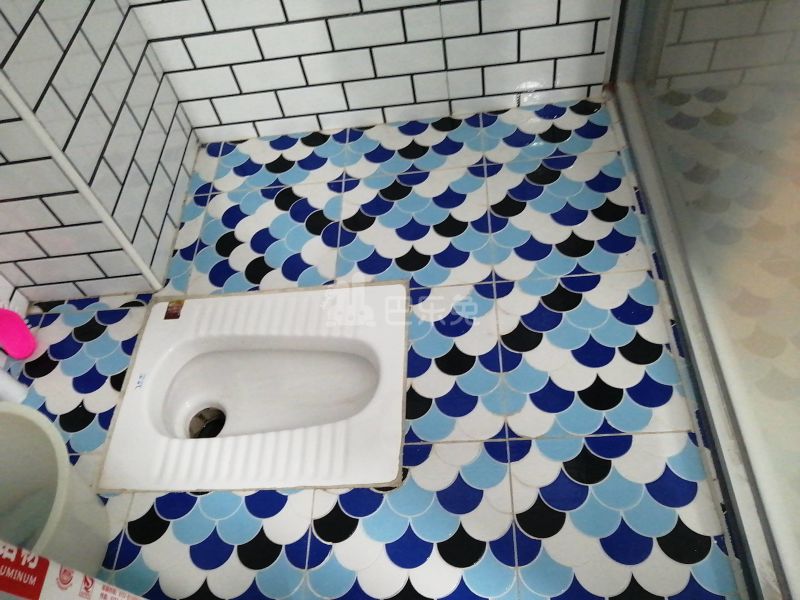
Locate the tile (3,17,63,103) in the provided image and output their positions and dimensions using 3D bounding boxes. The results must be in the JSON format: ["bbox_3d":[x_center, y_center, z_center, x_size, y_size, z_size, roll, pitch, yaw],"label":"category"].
[{"bbox_3d":[-0.548,-0.357,0.893,0.009,0.071,0.150,-5,54,6],"label":"tile"}]

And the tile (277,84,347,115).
[{"bbox_3d":[-0.195,-0.452,1.353,0.149,0.071,0.010,-4,55,7],"label":"tile"}]

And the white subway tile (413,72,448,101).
[{"bbox_3d":[0.068,-0.468,1.315,0.074,0.071,0.010,-4,55,7],"label":"white subway tile"}]

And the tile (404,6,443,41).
[{"bbox_3d":[0.046,-0.554,1.201,0.074,0.071,0.010,-4,55,7],"label":"tile"}]

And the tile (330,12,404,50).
[{"bbox_3d":[-0.064,-0.543,1.208,0.148,0.071,0.010,-4,55,7],"label":"tile"}]

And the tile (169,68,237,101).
[{"bbox_3d":[-0.431,-0.482,1.332,0.144,0.071,0.009,-4,54,7],"label":"tile"}]

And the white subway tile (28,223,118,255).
[{"bbox_3d":[-0.575,-0.107,1.071,0.148,0.071,0.010,-4,55,7],"label":"white subway tile"}]

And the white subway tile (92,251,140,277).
[{"bbox_3d":[-0.547,-0.072,1.157,0.073,0.071,0.009,-4,54,7],"label":"white subway tile"}]

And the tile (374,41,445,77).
[{"bbox_3d":[0.021,-0.514,1.277,0.150,0.071,0.009,-4,54,7],"label":"tile"}]

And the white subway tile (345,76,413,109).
[{"bbox_3d":[-0.045,-0.462,1.335,0.149,0.071,0.010,-4,55,7],"label":"white subway tile"}]

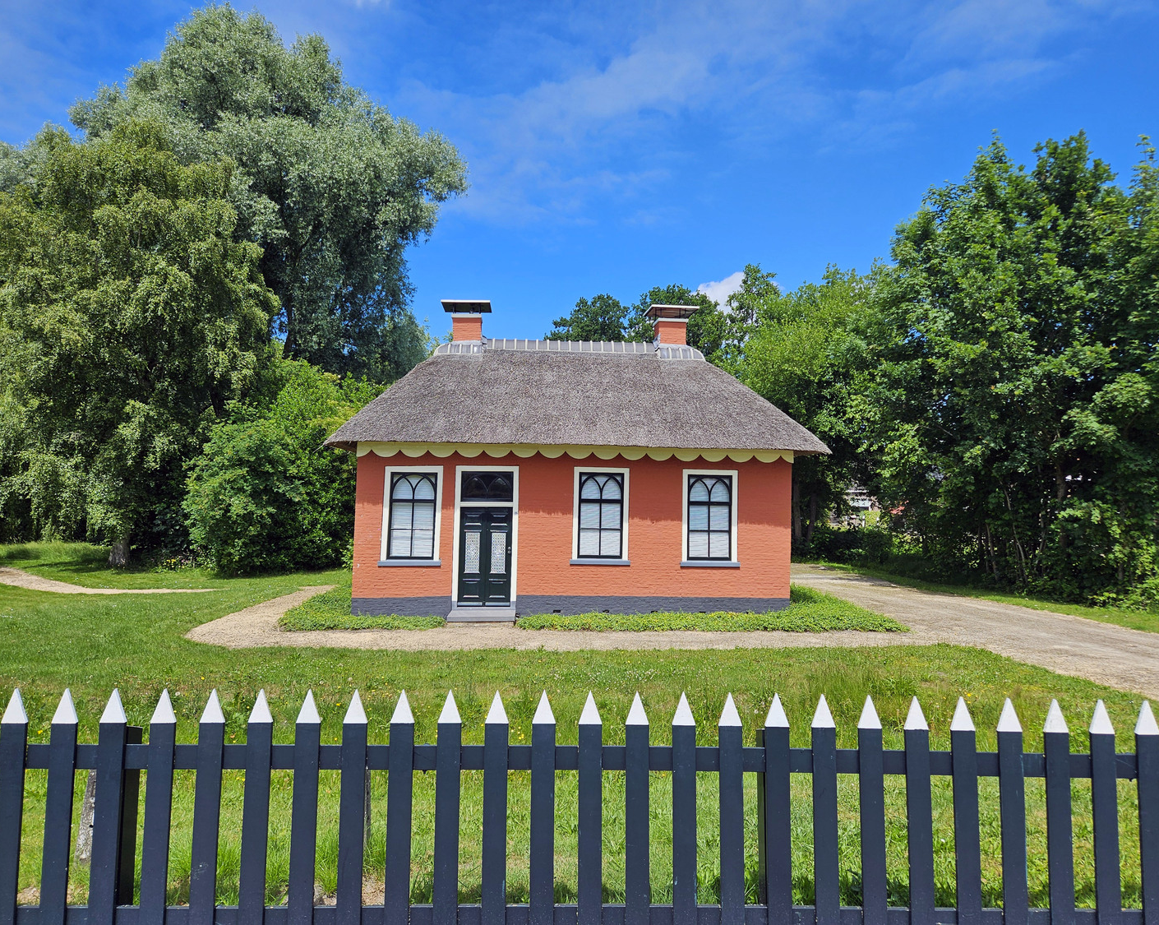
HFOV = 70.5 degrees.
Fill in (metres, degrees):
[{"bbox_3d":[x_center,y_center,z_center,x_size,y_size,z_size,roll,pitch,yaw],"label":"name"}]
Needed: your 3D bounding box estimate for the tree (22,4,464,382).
[{"bbox_3d":[-16.154,-9.001,39.344,20.000,27.320,18.000,1,-5,0],"label":"tree"}]

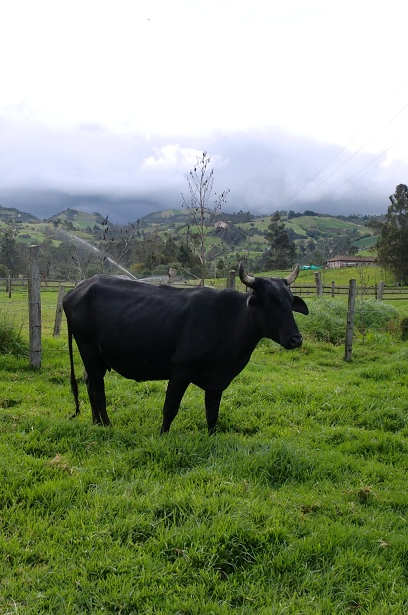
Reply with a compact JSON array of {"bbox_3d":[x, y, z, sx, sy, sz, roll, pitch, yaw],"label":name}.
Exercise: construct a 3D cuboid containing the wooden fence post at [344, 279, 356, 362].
[{"bbox_3d":[2.329,0.215,13.200,0.110,1.321,0.110,3,3,0],"label":"wooden fence post"}]

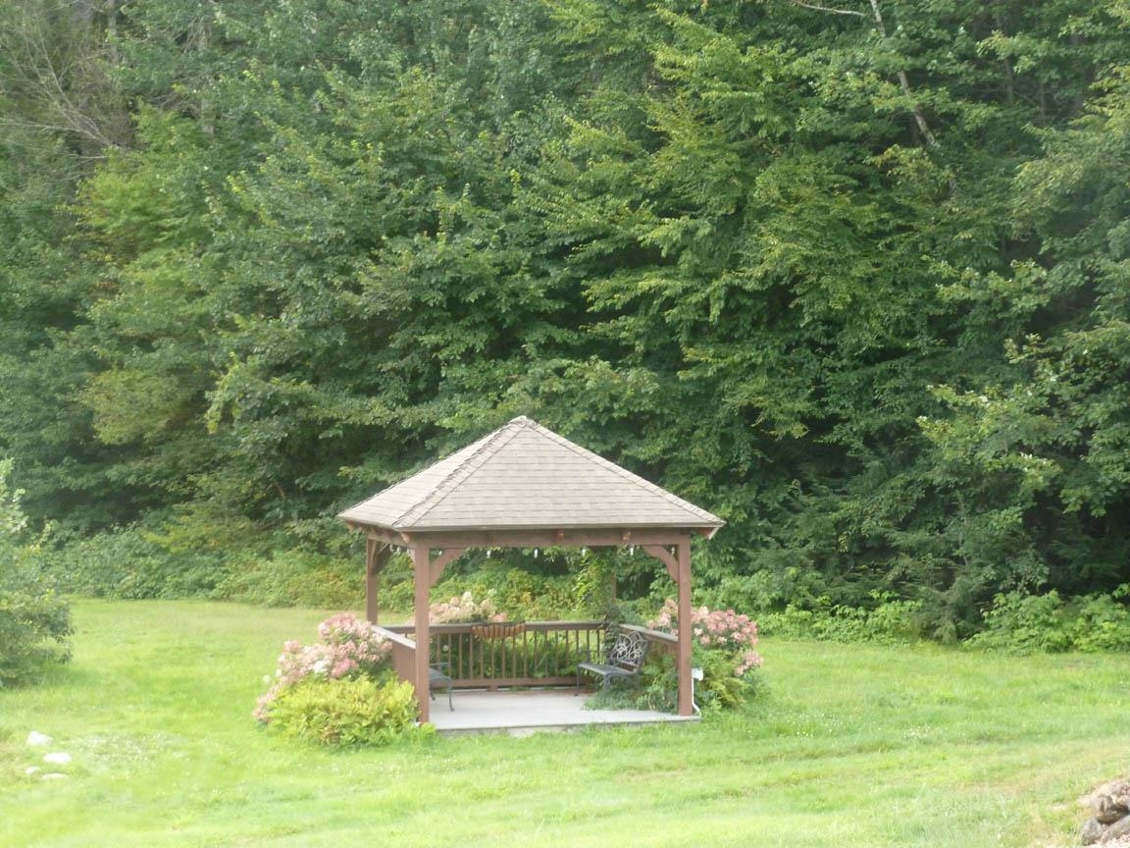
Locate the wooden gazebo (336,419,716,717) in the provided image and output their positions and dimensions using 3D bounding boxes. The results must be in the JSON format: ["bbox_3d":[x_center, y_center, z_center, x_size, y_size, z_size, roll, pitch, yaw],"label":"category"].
[{"bbox_3d":[-0.522,1.740,28.954,3.981,3.641,4.045,0,-1,-15],"label":"wooden gazebo"}]

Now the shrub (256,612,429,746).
[{"bbox_3d":[-2.644,2.989,27.456,1.920,1.392,1.856,0,-1,0],"label":"shrub"}]

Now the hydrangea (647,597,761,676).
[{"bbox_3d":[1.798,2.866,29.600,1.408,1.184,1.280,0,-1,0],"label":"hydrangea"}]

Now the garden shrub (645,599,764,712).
[{"bbox_3d":[1.763,2.992,29.440,1.424,1.376,1.376,0,-1,0],"label":"garden shrub"}]

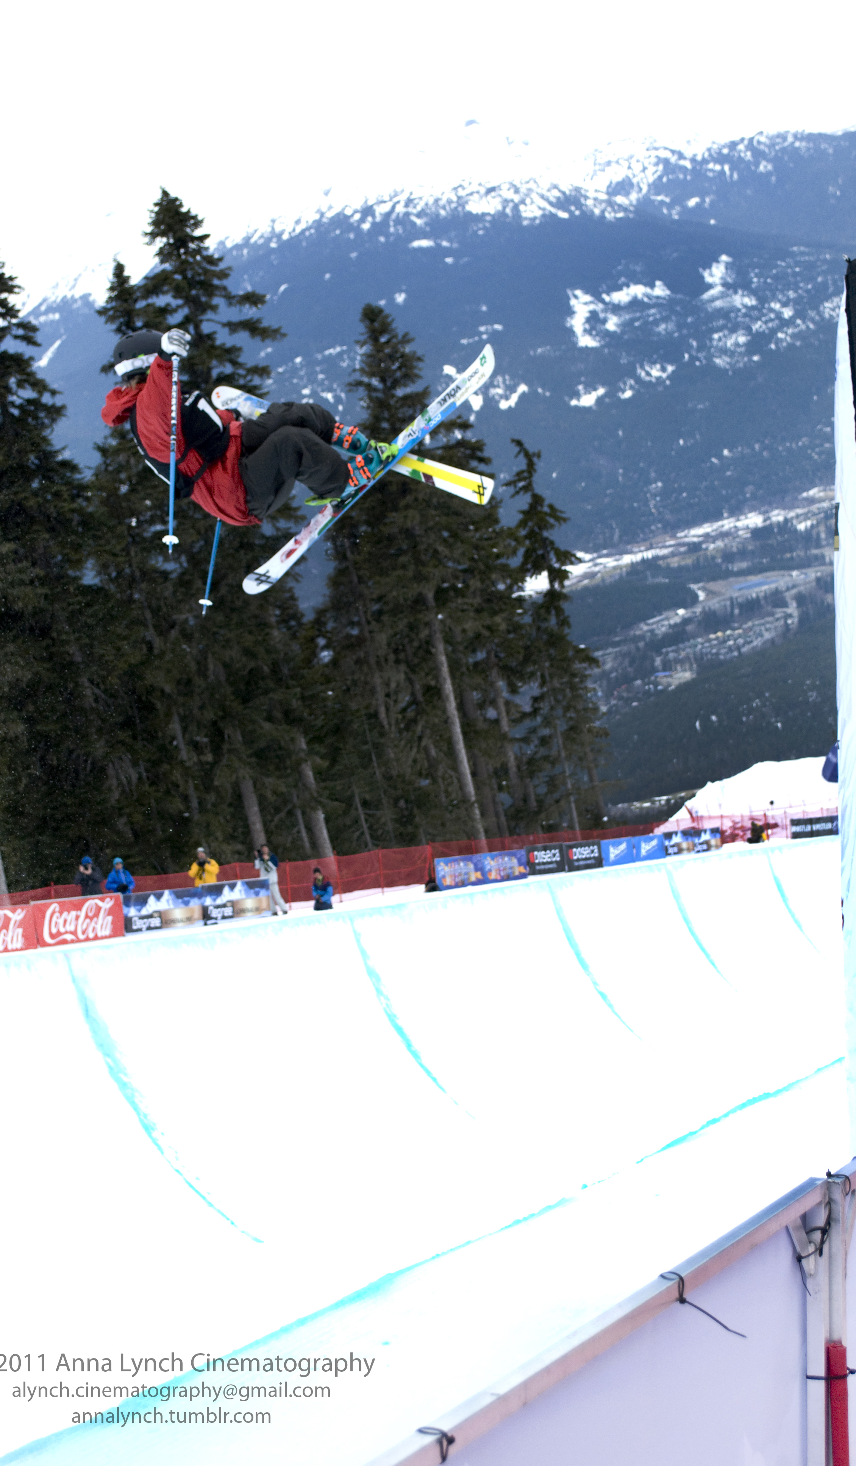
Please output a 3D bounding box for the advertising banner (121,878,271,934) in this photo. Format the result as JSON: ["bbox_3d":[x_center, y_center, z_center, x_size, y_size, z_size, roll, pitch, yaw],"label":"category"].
[{"bbox_3d":[-5.338,4.064,49.000,0.080,0.920,6.300,-1,-1,27],"label":"advertising banner"}]

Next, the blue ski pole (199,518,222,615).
[{"bbox_3d":[-0.960,-0.995,9.604,0.070,1.000,0.070,7,-17,0],"label":"blue ski pole"}]

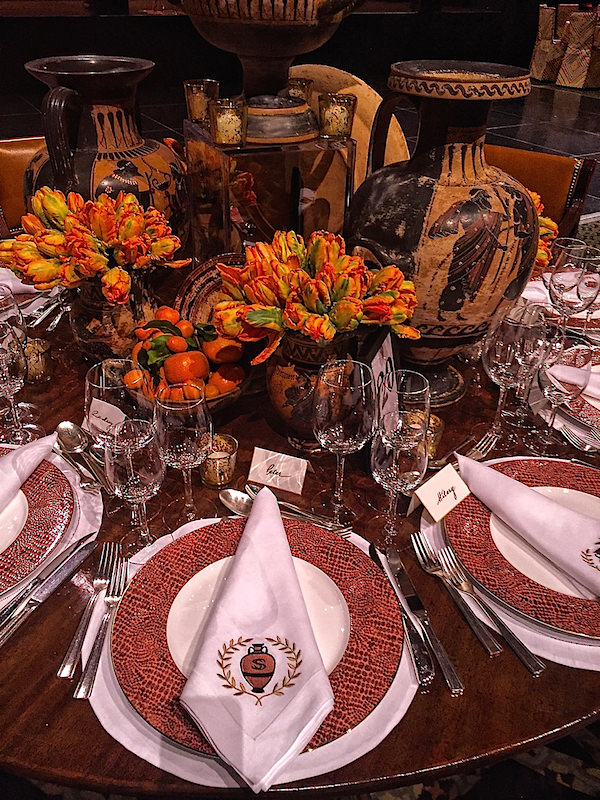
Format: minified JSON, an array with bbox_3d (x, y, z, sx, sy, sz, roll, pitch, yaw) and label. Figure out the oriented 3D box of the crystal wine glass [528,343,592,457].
[{"bbox_3d":[0.424,-0.007,1.086,0.082,0.180,0.082,17,37,20],"label":"crystal wine glass"}]

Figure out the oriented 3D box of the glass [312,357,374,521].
[{"bbox_3d":[0.057,0.061,0.913,0.087,0.226,0.087,2,34,0],"label":"glass"}]

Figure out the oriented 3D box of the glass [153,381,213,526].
[{"bbox_3d":[-0.153,0.080,0.898,0.079,0.201,0.079,2,34,0],"label":"glass"}]

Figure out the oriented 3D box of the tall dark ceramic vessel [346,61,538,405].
[{"bbox_3d":[0.232,-0.257,1.122,0.335,0.540,0.315,-23,42,-32],"label":"tall dark ceramic vessel"}]

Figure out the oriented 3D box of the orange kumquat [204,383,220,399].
[{"bbox_3d":[-0.137,-0.014,1.048,0.027,0.026,0.029,2,34,0],"label":"orange kumquat"}]

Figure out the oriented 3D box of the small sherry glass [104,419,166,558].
[{"bbox_3d":[-0.208,0.116,0.863,0.079,0.184,0.079,-8,35,-14],"label":"small sherry glass"}]

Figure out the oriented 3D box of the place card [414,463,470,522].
[{"bbox_3d":[0.204,0.139,0.968,0.047,0.050,0.089,29,42,34],"label":"place card"}]

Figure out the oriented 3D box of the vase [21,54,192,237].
[{"bbox_3d":[-0.378,-0.390,1.324,0.331,0.493,0.331,22,39,27],"label":"vase"}]

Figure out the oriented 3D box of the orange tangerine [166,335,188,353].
[{"bbox_3d":[-0.199,-0.092,1.088,0.035,0.029,0.032,2,34,0],"label":"orange tangerine"}]

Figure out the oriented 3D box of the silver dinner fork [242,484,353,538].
[{"bbox_3d":[-0.005,0.155,0.956,0.178,0.022,0.023,22,38,26],"label":"silver dinner fork"}]

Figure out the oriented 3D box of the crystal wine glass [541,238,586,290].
[{"bbox_3d":[0.528,-0.218,1.374,0.084,0.213,0.084,15,36,18],"label":"crystal wine glass"}]

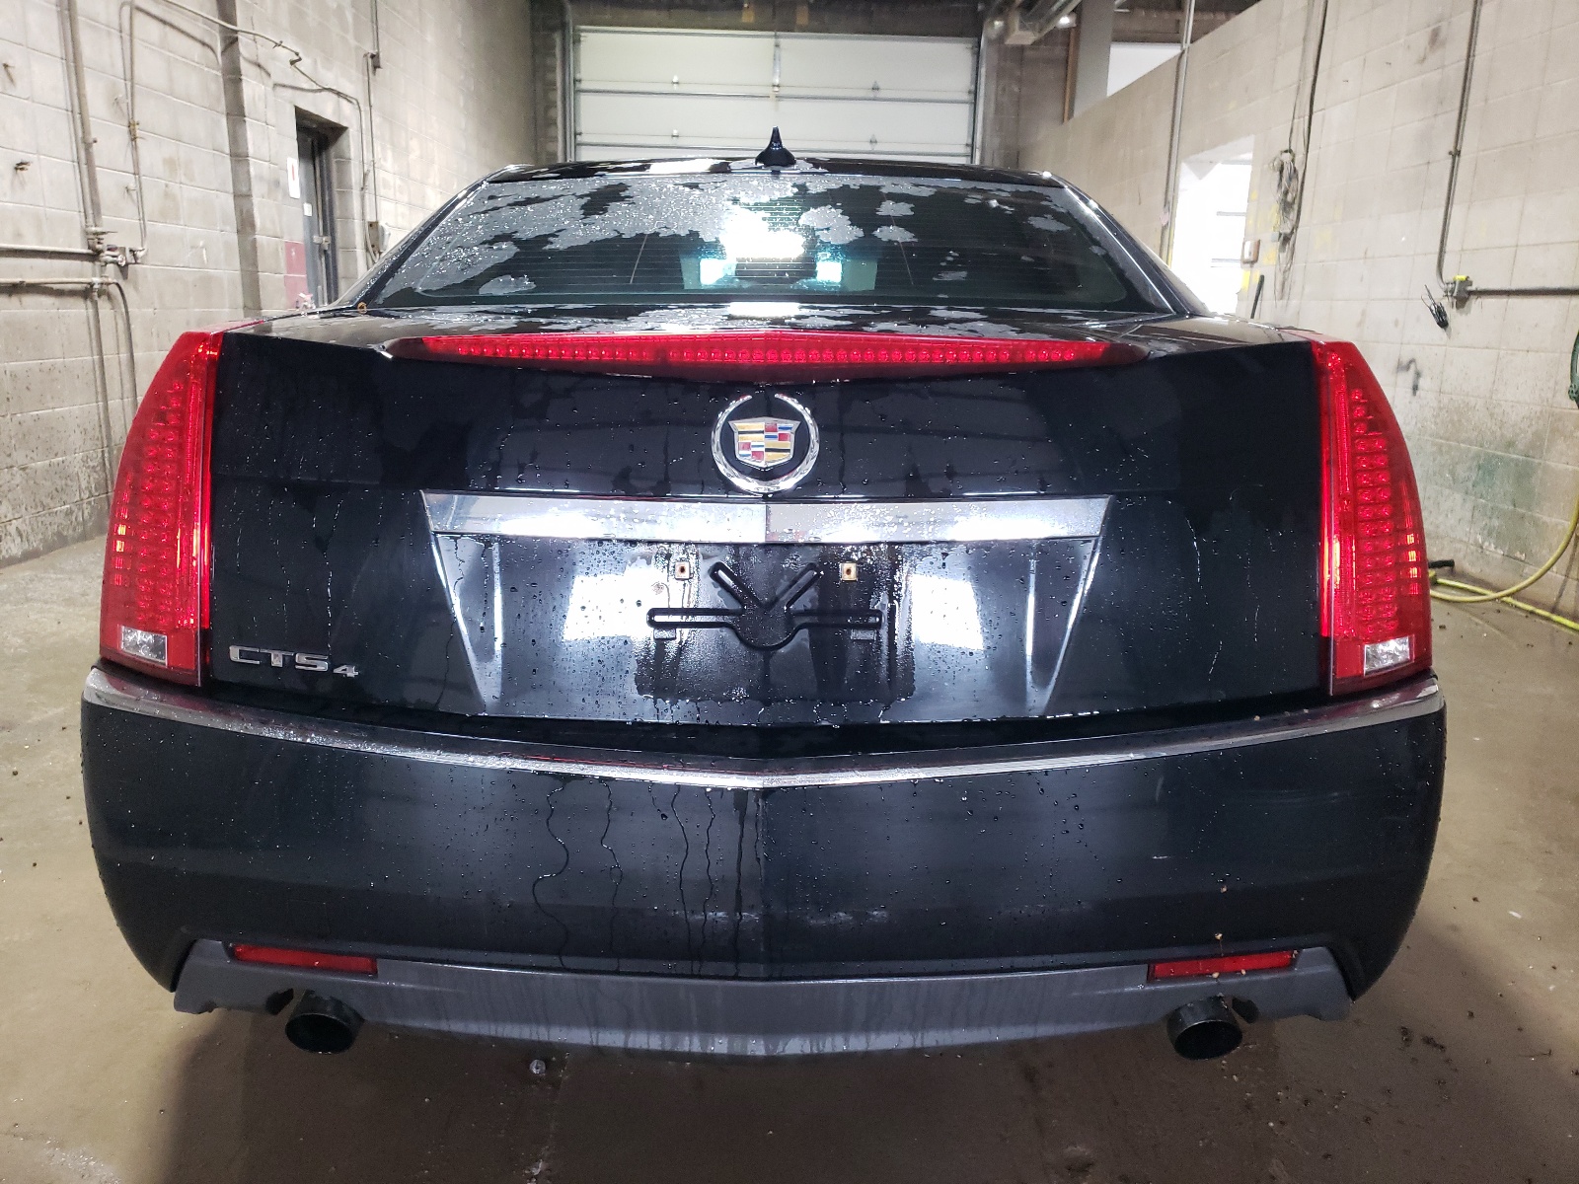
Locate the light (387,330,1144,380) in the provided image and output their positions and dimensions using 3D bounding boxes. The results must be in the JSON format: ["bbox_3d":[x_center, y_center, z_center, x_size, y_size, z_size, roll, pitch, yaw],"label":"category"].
[{"bbox_3d":[-0.023,-0.252,1.244,0.790,0.052,0.090,0,14,-1],"label":"light"}]

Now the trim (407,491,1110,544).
[{"bbox_3d":[-0.027,-0.079,1.245,0.725,0.048,0.055,0,14,-1],"label":"trim"}]

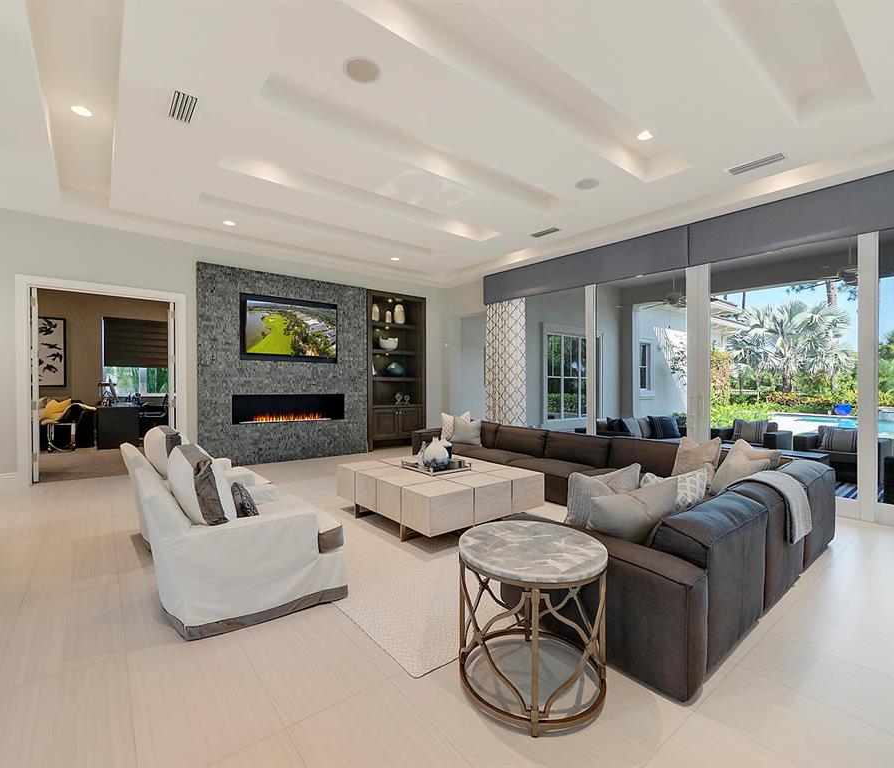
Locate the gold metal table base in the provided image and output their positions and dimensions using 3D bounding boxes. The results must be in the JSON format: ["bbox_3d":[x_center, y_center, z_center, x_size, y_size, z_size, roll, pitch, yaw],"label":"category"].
[{"bbox_3d":[0.386,1.053,1.899,0.635,0.572,0.635,0,0,0],"label":"gold metal table base"}]

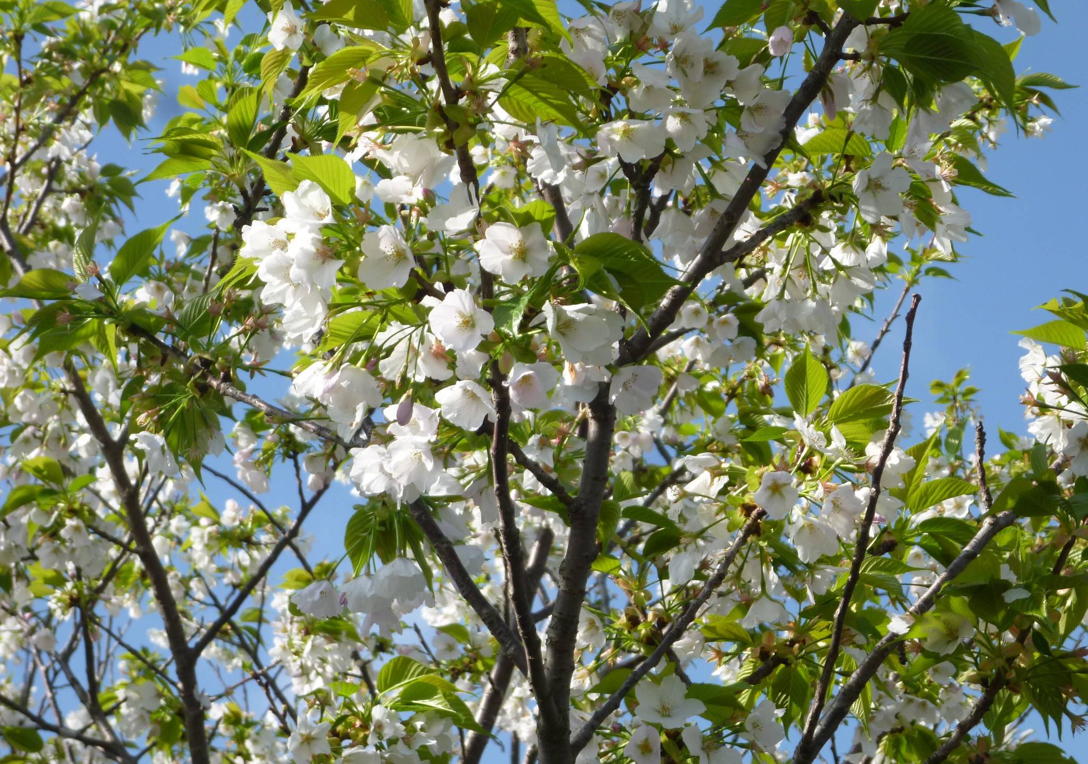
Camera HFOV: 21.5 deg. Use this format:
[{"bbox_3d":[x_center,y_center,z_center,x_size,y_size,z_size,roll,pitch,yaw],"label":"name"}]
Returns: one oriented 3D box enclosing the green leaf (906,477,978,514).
[{"bbox_3d":[0.300,0.085,2.150,0.058,0.009,0.024,-18,-48,11],"label":"green leaf"}]

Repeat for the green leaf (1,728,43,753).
[{"bbox_3d":[-0.621,0.426,3.400,0.060,0.010,0.030,25,-53,-18],"label":"green leaf"}]

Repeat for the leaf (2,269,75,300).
[{"bbox_3d":[-0.372,-0.071,2.100,0.056,0.016,0.026,-3,-45,0],"label":"leaf"}]

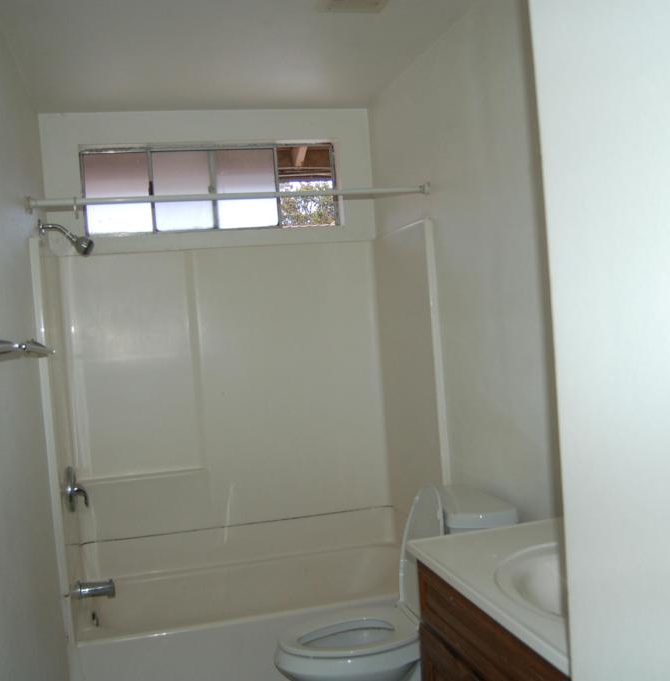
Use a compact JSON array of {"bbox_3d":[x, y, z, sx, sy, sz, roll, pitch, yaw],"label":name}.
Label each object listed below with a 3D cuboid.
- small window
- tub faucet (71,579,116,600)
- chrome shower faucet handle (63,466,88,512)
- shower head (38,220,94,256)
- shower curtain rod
[{"bbox_3d":[-0.563,-0.715,3.602,1.180,0.390,0.070,-5,2,-14],"label":"small window"},{"bbox_3d":[-0.964,0.992,3.066,0.155,0.078,0.065,-5,2,-14],"label":"tub faucet"},{"bbox_3d":[-1.055,0.605,3.132,0.080,0.185,0.150,-5,2,-14],"label":"chrome shower faucet handle"},{"bbox_3d":[-1.058,-0.405,3.028,0.197,0.145,0.075,-5,2,-14],"label":"shower head"},{"bbox_3d":[-0.355,-0.538,2.871,1.500,0.052,0.052,-5,2,-14],"label":"shower curtain rod"}]

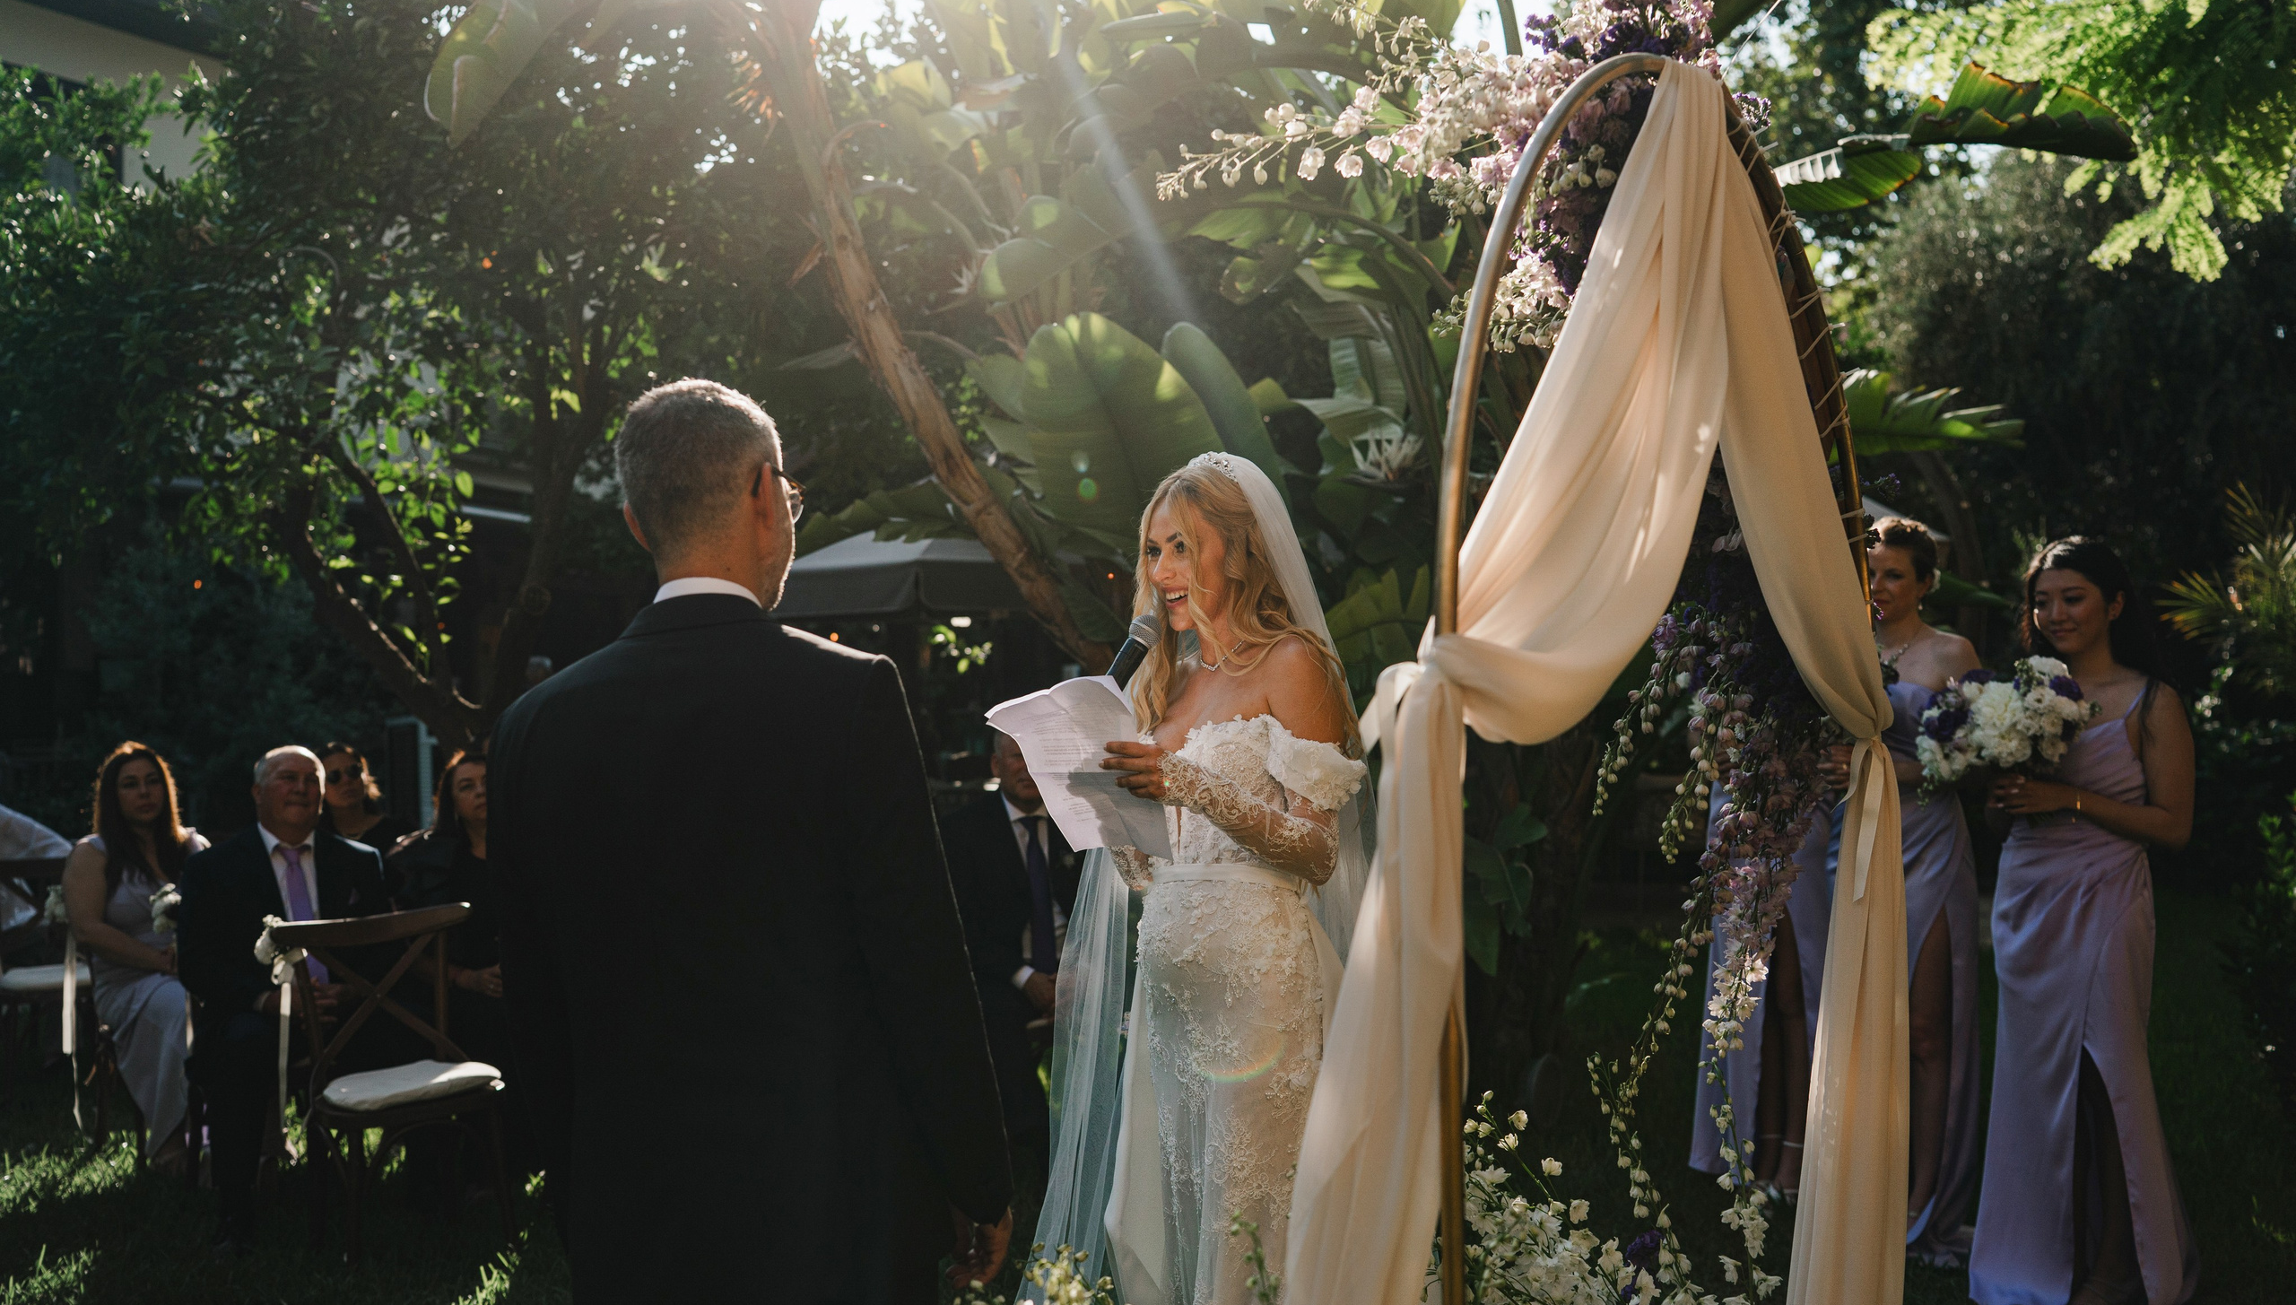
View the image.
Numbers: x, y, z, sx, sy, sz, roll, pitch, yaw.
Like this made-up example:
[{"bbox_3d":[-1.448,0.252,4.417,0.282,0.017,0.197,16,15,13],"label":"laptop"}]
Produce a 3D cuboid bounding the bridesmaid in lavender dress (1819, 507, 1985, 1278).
[{"bbox_3d":[1.766,0.545,5.200,0.500,1.710,0.450,0,3,37],"label":"bridesmaid in lavender dress"}]

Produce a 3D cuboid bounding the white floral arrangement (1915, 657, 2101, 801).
[{"bbox_3d":[1.773,0.164,4.600,0.360,0.310,0.300,0,2,30],"label":"white floral arrangement"}]

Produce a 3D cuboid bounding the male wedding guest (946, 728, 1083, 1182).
[{"bbox_3d":[-0.360,0.870,6.330,0.560,1.280,0.780,-1,0,-6],"label":"male wedding guest"}]

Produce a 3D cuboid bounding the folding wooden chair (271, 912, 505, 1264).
[{"bbox_3d":[-1.850,1.065,5.450,0.460,0.880,0.500,0,0,-37],"label":"folding wooden chair"}]

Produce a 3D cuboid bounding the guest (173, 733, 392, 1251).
[{"bbox_3d":[-2.210,0.880,5.850,0.580,1.280,0.780,0,0,-33],"label":"guest"}]

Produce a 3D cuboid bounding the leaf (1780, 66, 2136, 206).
[{"bbox_3d":[1.980,-1.300,5.600,1.000,0.350,0.400,-1,0,-9],"label":"leaf"}]

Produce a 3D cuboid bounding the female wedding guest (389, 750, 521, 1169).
[{"bbox_3d":[-1.815,0.840,5.950,0.520,1.200,0.750,-2,2,-30],"label":"female wedding guest"}]

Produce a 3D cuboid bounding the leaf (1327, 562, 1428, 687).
[{"bbox_3d":[0.676,-0.076,6.500,0.500,0.400,0.250,-1,2,6],"label":"leaf"}]

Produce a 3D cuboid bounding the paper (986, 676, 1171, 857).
[{"bbox_3d":[-0.085,0.138,2.740,0.200,0.260,0.060,0,45,48],"label":"paper"}]

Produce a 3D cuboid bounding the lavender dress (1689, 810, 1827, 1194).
[{"bbox_3d":[1.583,0.544,5.750,0.500,1.660,0.450,0,3,37],"label":"lavender dress"}]

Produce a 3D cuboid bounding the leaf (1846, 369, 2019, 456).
[{"bbox_3d":[2.030,-0.665,6.200,0.850,0.280,0.420,-1,0,-9],"label":"leaf"}]

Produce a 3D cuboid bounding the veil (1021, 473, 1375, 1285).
[{"bbox_3d":[0.062,0.439,3.450,0.580,1.500,0.480,1,3,45],"label":"veil"}]

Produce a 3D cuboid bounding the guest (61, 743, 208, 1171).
[{"bbox_3d":[-2.950,0.910,6.550,0.460,1.230,0.720,0,0,-43],"label":"guest"}]

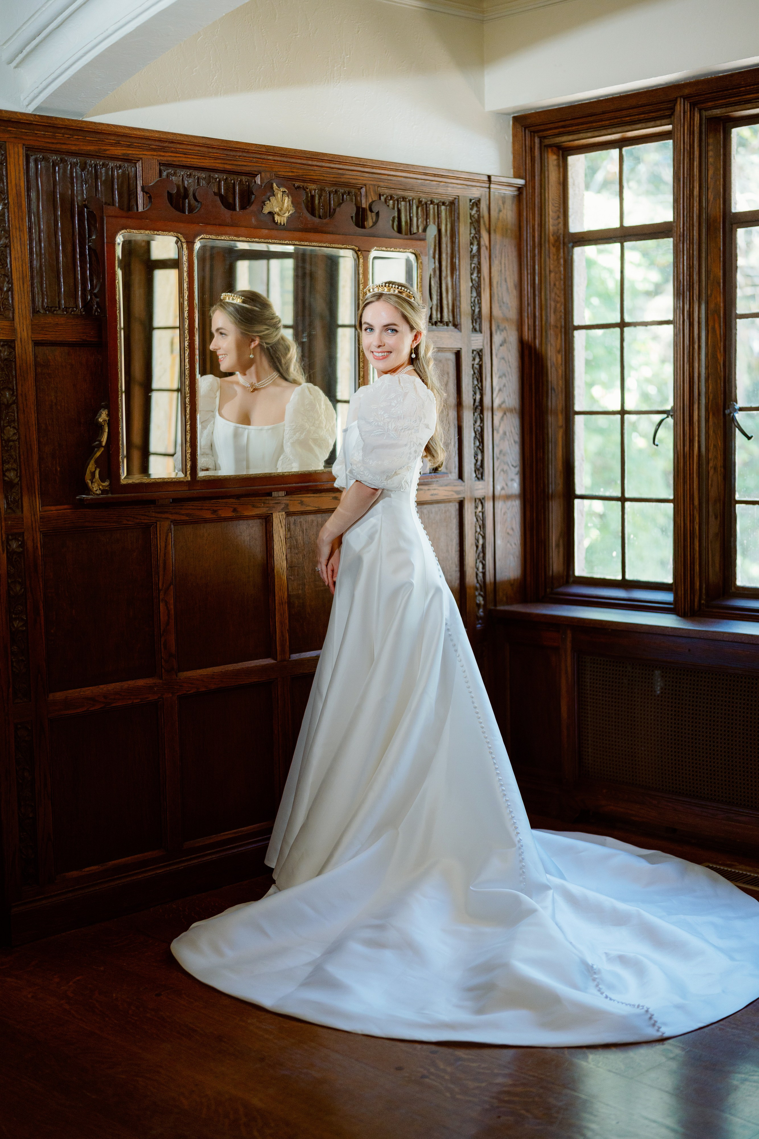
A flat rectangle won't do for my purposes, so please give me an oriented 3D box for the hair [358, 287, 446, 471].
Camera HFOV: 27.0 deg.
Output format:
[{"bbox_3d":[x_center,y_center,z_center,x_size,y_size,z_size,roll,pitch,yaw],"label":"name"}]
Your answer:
[{"bbox_3d":[0.058,-0.537,4.360,0.205,0.510,0.285,0,6,15],"label":"hair"}]

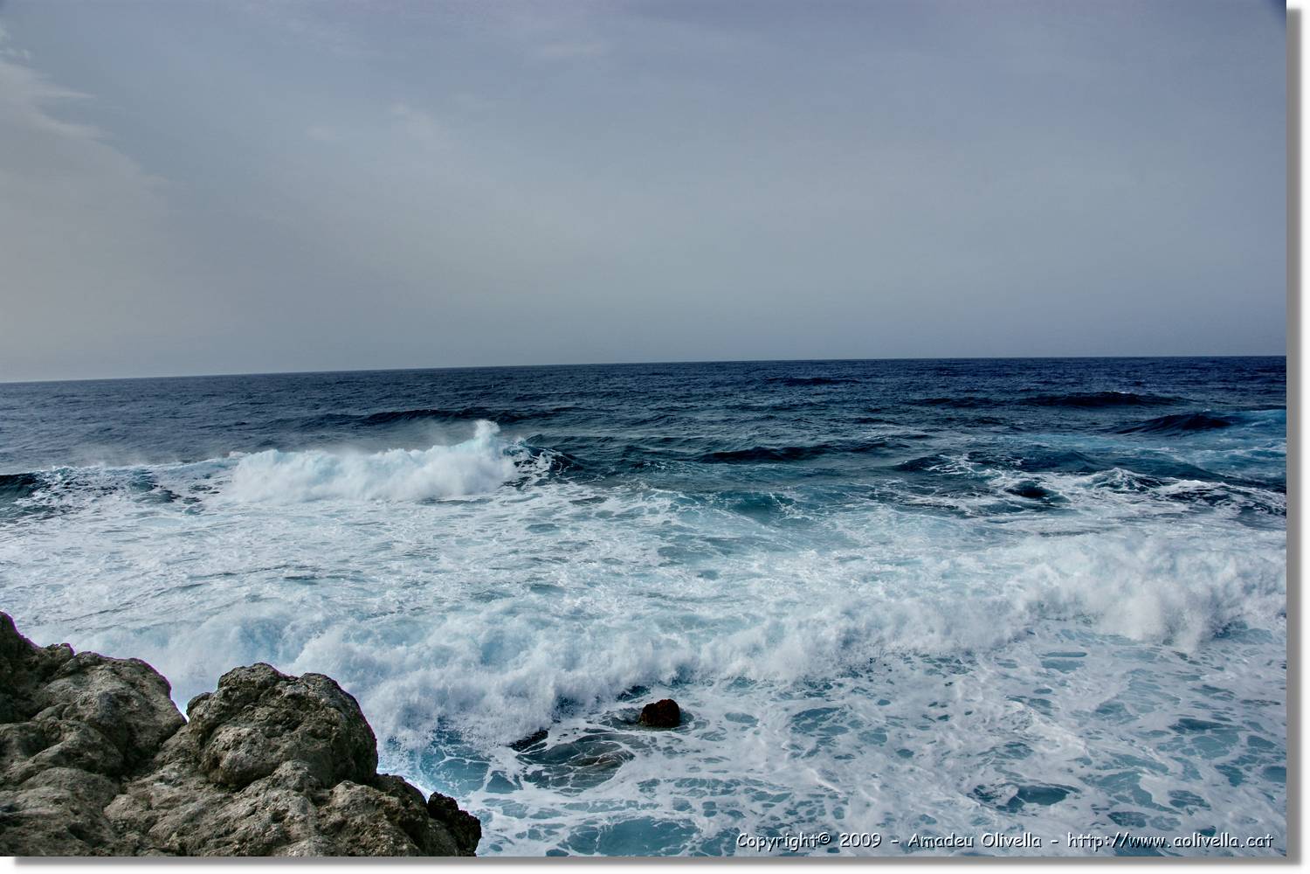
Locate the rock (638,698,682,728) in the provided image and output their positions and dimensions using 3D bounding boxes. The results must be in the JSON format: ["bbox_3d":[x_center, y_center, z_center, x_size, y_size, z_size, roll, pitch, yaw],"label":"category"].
[{"bbox_3d":[0.078,4.237,15.000,0.640,0.440,0.550,-1,4,0],"label":"rock"}]

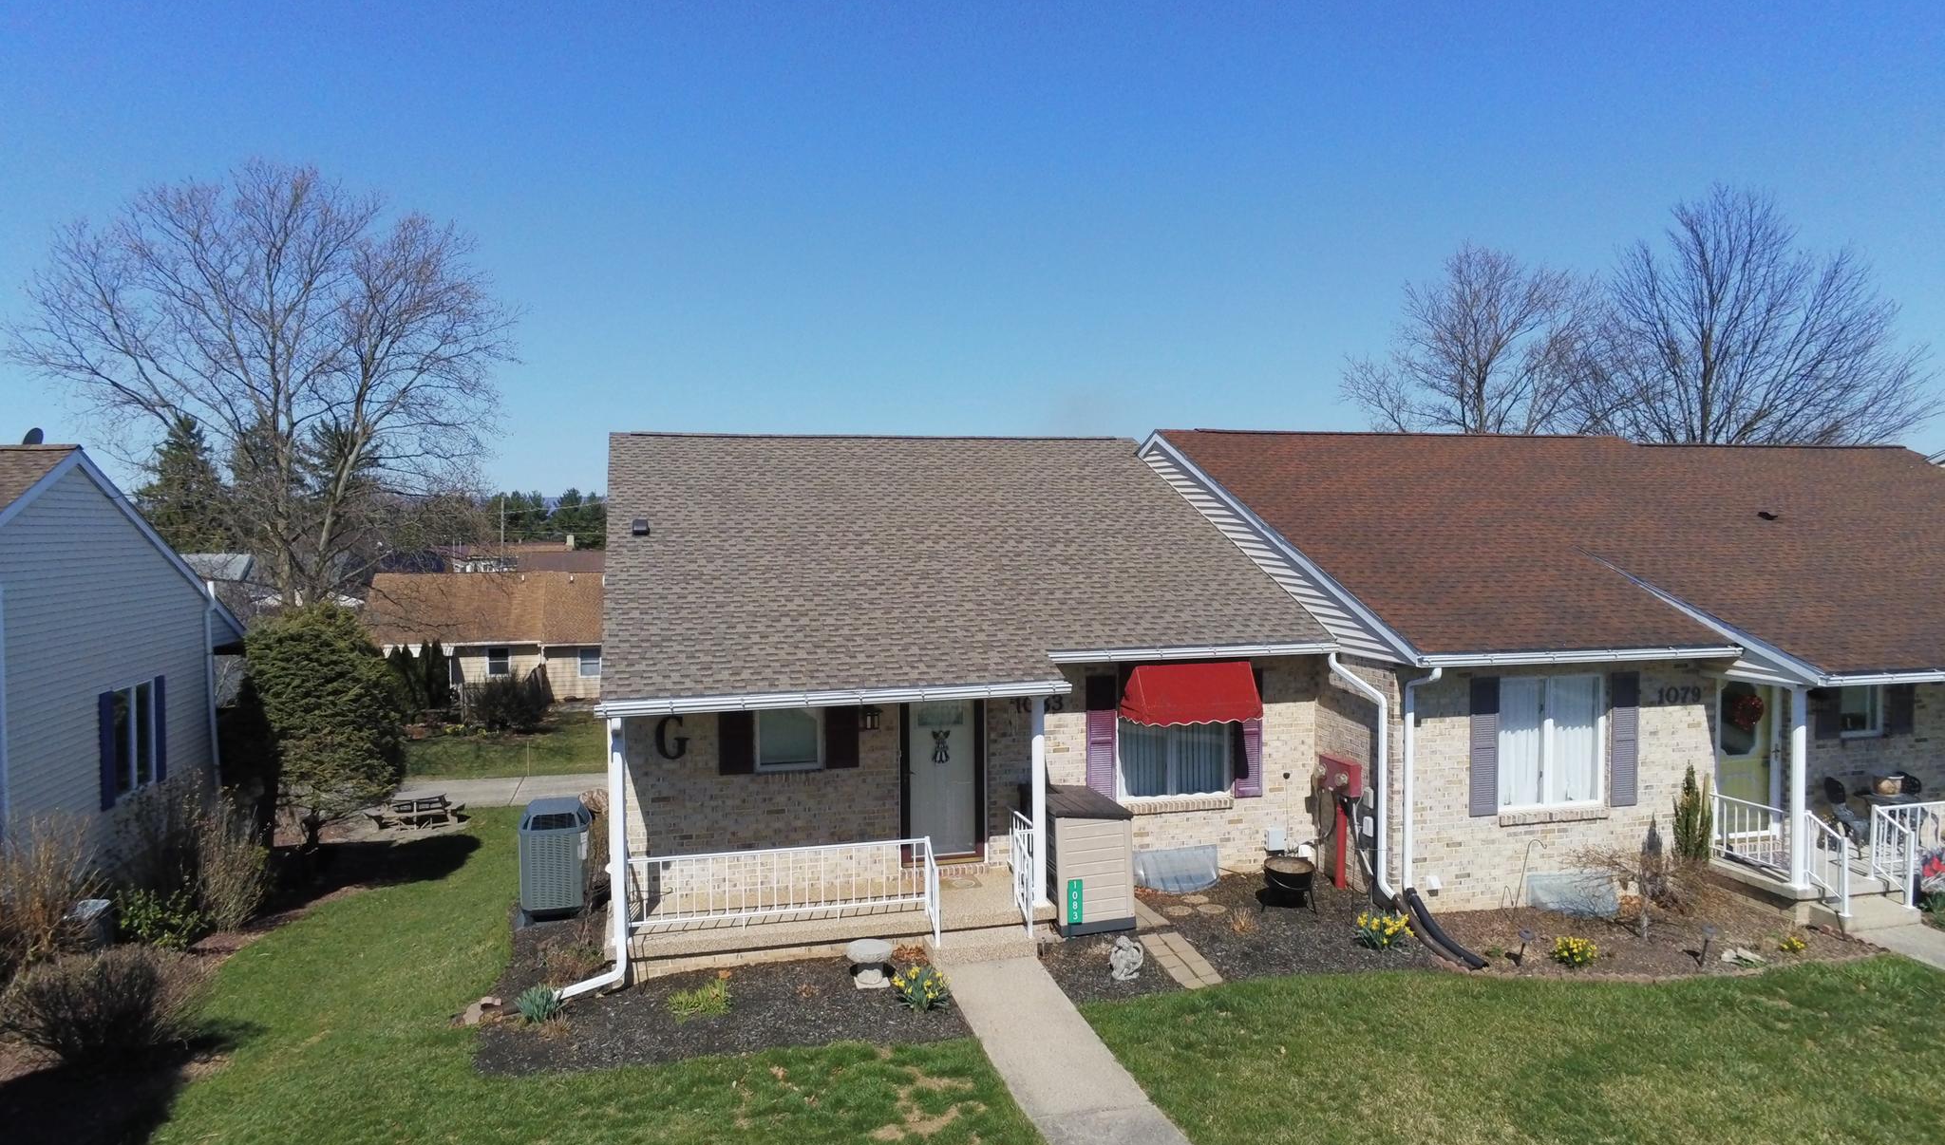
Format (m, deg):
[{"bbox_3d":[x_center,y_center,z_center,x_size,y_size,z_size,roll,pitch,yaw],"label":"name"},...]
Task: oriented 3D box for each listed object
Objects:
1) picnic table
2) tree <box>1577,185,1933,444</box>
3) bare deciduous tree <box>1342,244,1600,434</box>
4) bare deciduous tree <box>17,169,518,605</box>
[{"bbox_3d":[-9.590,4.114,22.500,1.750,0.720,1.600,-1,2,-20],"label":"picnic table"},{"bbox_3d":[26.410,-4.563,44.351,12.200,17.320,12.000,-1,2,-20],"label":"tree"},{"bbox_3d":[18.153,-3.946,47.325,10.000,16.050,10.000,-1,2,-20],"label":"bare deciduous tree"},{"bbox_3d":[-19.280,-3.157,35.325,13.700,16.050,13.000,-1,2,-20],"label":"bare deciduous tree"}]

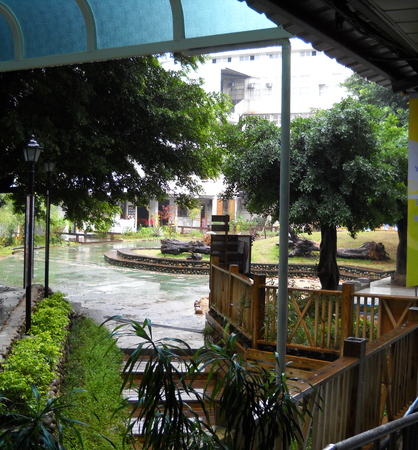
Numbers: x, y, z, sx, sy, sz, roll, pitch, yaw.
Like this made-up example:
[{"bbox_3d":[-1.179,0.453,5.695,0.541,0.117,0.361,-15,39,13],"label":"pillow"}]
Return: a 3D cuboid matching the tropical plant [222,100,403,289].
[{"bbox_3d":[2.065,-0.631,13.400,3.600,3.920,3.500,1,1,6],"label":"tropical plant"}]

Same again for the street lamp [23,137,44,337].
[{"bbox_3d":[-2.290,0.126,8.500,0.250,2.560,0.250,1,1,-11],"label":"street lamp"}]

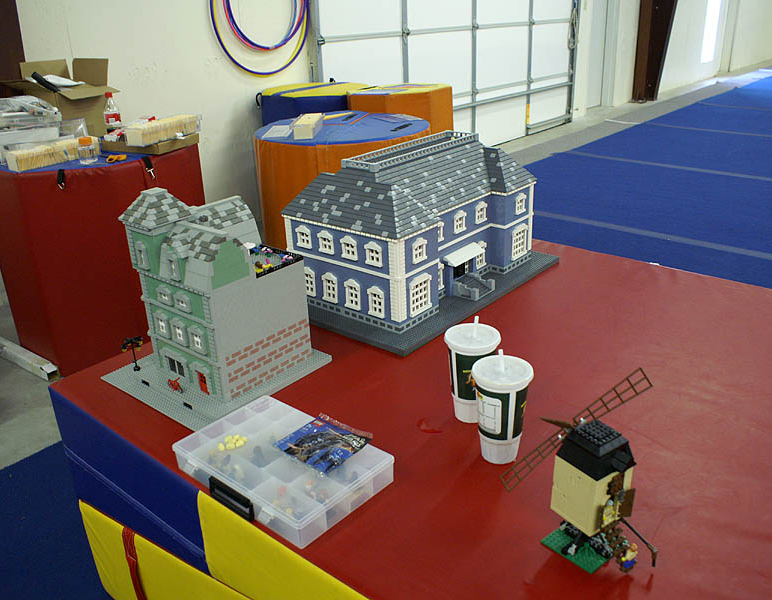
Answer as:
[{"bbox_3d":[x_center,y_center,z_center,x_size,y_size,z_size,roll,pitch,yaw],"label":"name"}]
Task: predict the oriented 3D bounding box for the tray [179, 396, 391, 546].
[{"bbox_3d":[-0.188,0.294,1.210,0.344,0.053,0.231,17,30,38],"label":"tray"}]

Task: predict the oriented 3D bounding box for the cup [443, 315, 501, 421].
[{"bbox_3d":[0.171,0.135,1.330,0.108,0.212,0.108,0,24,7],"label":"cup"}]

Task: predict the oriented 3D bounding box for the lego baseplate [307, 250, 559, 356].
[{"bbox_3d":[0.098,-0.058,2.008,0.512,0.019,0.768,17,30,38],"label":"lego baseplate"}]

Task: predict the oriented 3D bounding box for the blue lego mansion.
[{"bbox_3d":[0.090,-0.241,1.938,0.405,0.394,0.656,17,30,38],"label":"blue lego mansion"}]

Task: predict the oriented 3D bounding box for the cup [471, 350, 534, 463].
[{"bbox_3d":[0.208,0.187,1.205,0.107,0.212,0.107,1,24,10],"label":"cup"}]

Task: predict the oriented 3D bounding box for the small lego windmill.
[{"bbox_3d":[0.320,0.266,0.981,0.310,0.234,0.175,-17,27,-30],"label":"small lego windmill"}]

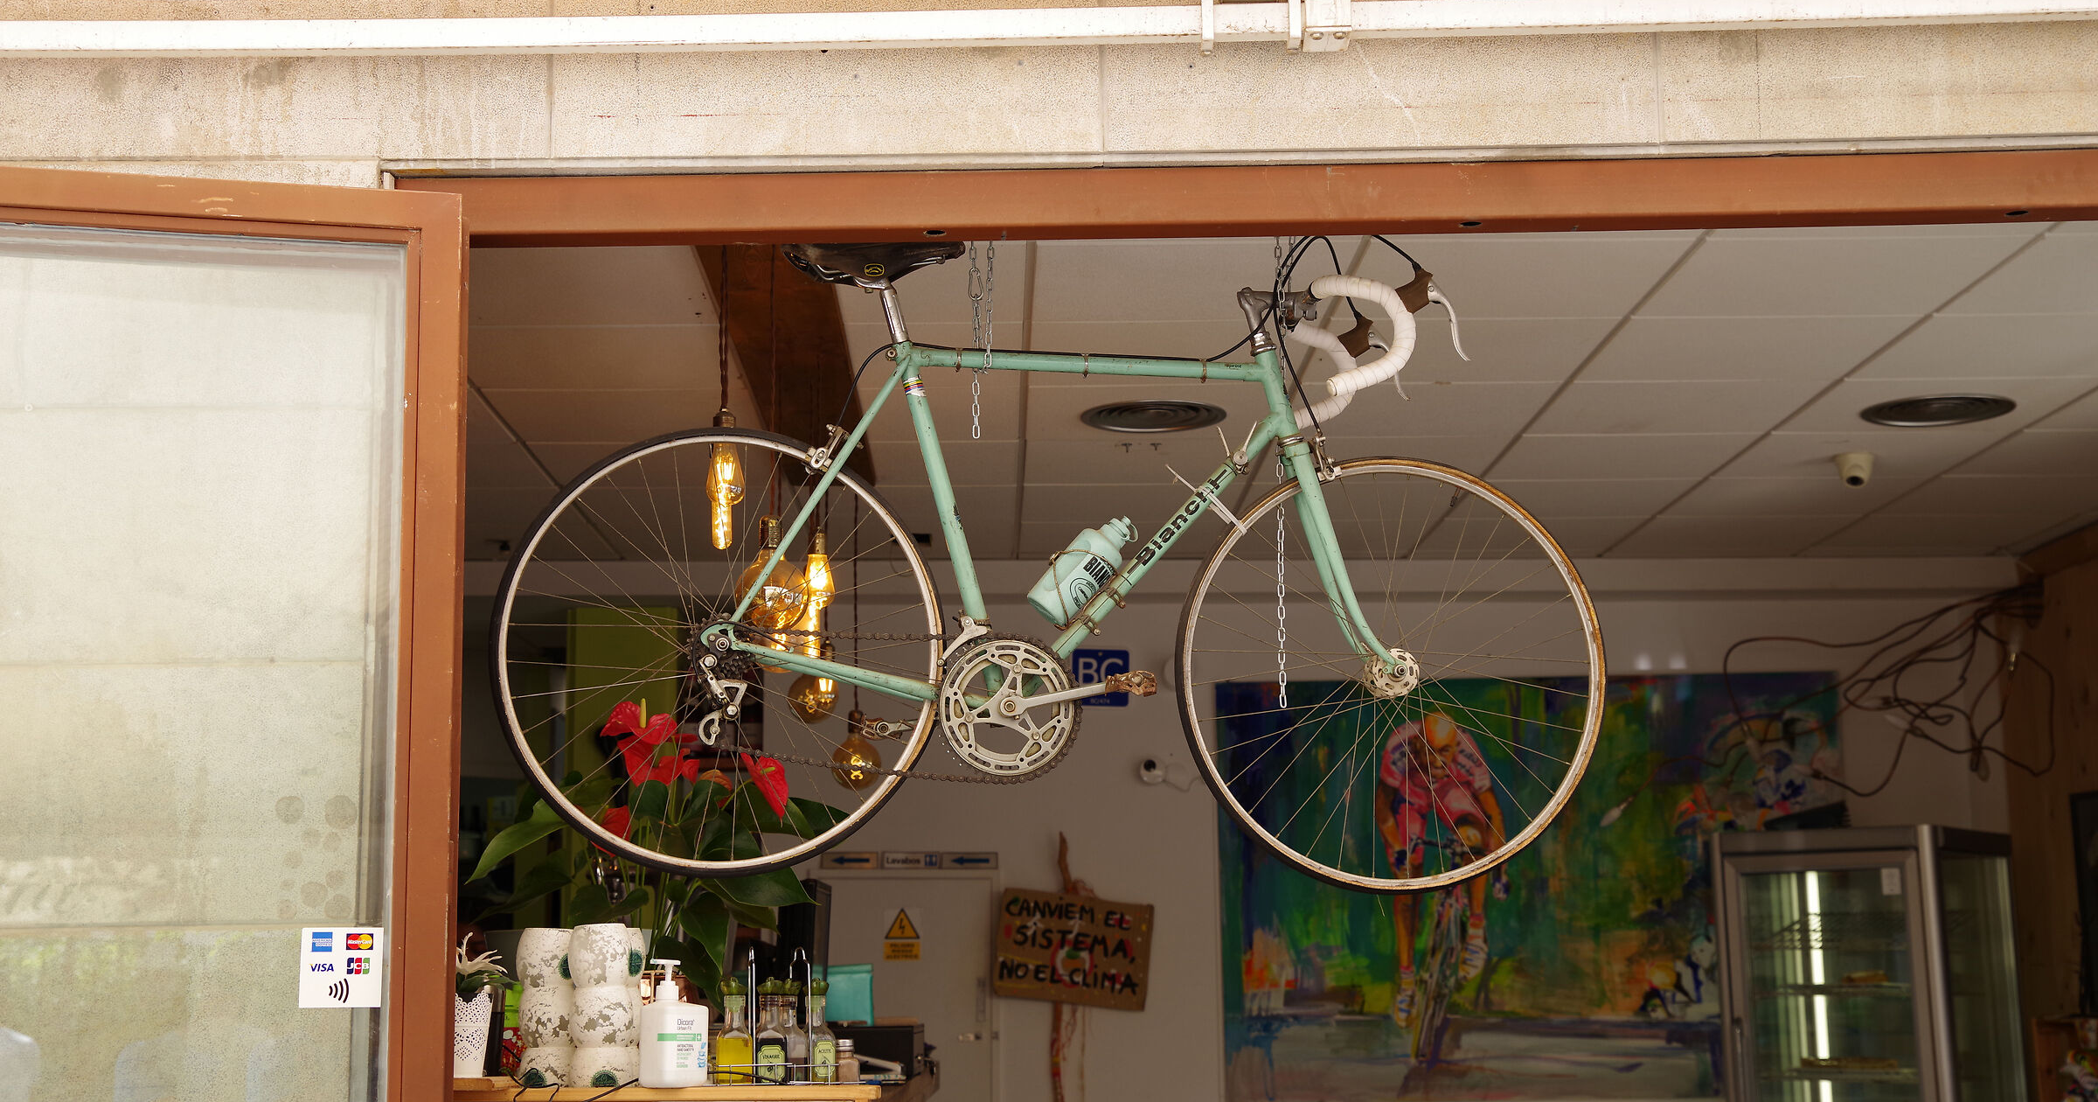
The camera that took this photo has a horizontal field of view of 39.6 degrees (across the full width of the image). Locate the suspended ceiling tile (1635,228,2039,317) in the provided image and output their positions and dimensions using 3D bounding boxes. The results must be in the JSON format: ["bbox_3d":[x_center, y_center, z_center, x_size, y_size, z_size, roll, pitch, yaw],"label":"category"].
[{"bbox_3d":[1.464,-0.523,5.507,0.595,0.020,0.595,-1,-9,-1],"label":"suspended ceiling tile"}]

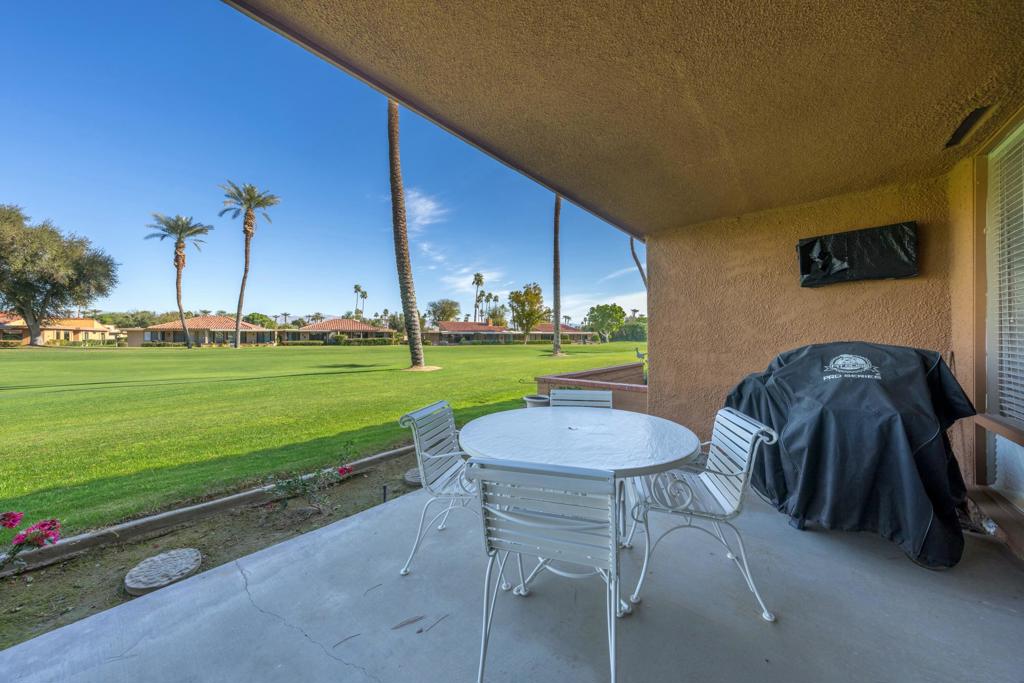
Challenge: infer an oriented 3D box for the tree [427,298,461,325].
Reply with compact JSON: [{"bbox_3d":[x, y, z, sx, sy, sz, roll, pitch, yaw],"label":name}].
[{"bbox_3d":[-19.663,-5.700,98.000,9.800,13.000,9.800,0,0,0],"label":"tree"}]

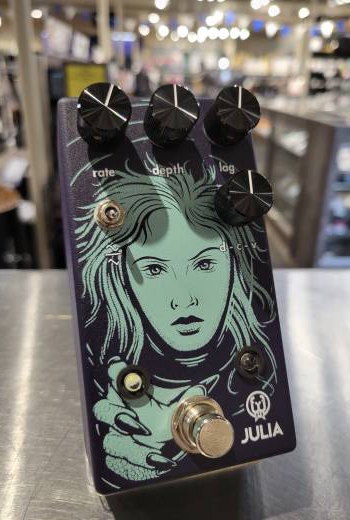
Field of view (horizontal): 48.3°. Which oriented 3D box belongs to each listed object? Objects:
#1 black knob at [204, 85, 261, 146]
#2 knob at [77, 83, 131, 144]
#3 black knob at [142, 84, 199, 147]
[{"bbox_3d":[0.019,-0.047,0.127,0.015,0.015,0.011,5,-10,-13],"label":"black knob"},{"bbox_3d":[-0.021,-0.043,0.117,0.015,0.015,0.011,17,-12,-11],"label":"knob"},{"bbox_3d":[-0.001,-0.045,0.122,0.015,0.015,0.011,0,-9,-14],"label":"black knob"}]

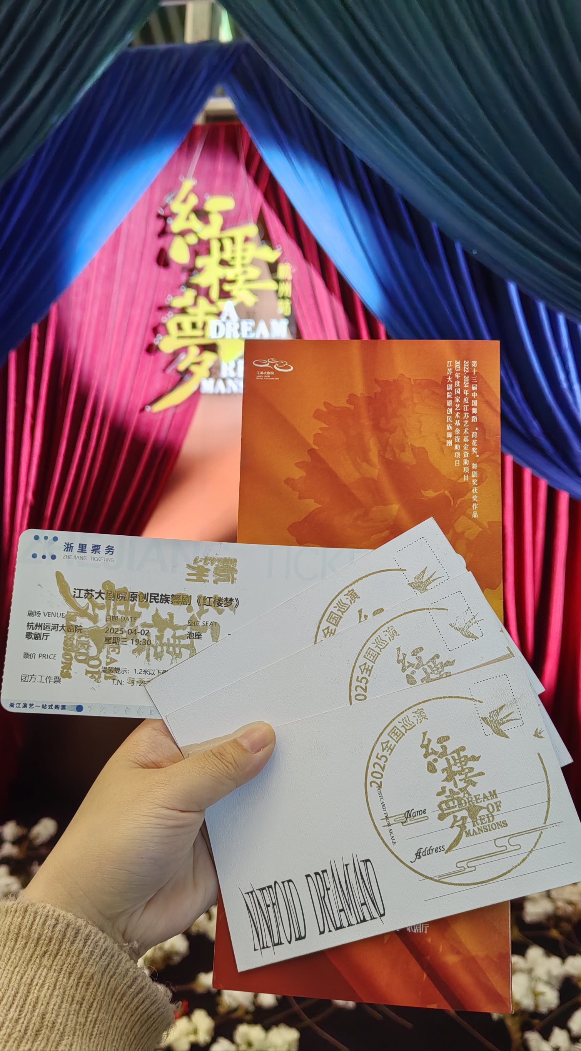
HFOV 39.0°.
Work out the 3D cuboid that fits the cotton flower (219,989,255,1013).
[{"bbox_3d":[-0.114,1.005,1.740,0.076,0.066,0.070,0,-3,0],"label":"cotton flower"}]

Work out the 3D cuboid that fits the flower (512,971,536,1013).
[{"bbox_3d":[0.381,0.772,1.357,0.051,0.063,0.060,0,-3,0],"label":"flower"}]

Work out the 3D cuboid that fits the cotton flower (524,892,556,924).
[{"bbox_3d":[0.617,0.944,2.030,0.077,0.078,0.075,0,-3,0],"label":"cotton flower"}]

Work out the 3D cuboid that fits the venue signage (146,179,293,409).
[{"bbox_3d":[-0.238,-0.778,2.750,0.490,0.770,0.060,0,-3,0],"label":"venue signage"}]

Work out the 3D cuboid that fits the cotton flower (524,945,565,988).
[{"bbox_3d":[0.439,0.762,1.415,0.069,0.069,0.072,0,-3,0],"label":"cotton flower"}]

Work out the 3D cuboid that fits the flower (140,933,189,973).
[{"bbox_3d":[-0.225,0.756,1.451,0.089,0.062,0.075,0,-3,0],"label":"flower"}]

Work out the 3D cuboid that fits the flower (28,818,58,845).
[{"bbox_3d":[-0.559,0.690,1.850,0.065,0.059,0.067,0,-3,0],"label":"flower"}]

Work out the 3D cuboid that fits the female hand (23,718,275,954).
[{"bbox_3d":[-0.057,0.138,0.370,0.130,0.108,0.090,0,-3,-6],"label":"female hand"}]

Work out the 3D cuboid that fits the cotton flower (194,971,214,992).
[{"bbox_3d":[-0.204,1.096,1.970,0.060,0.056,0.060,0,-3,0],"label":"cotton flower"}]

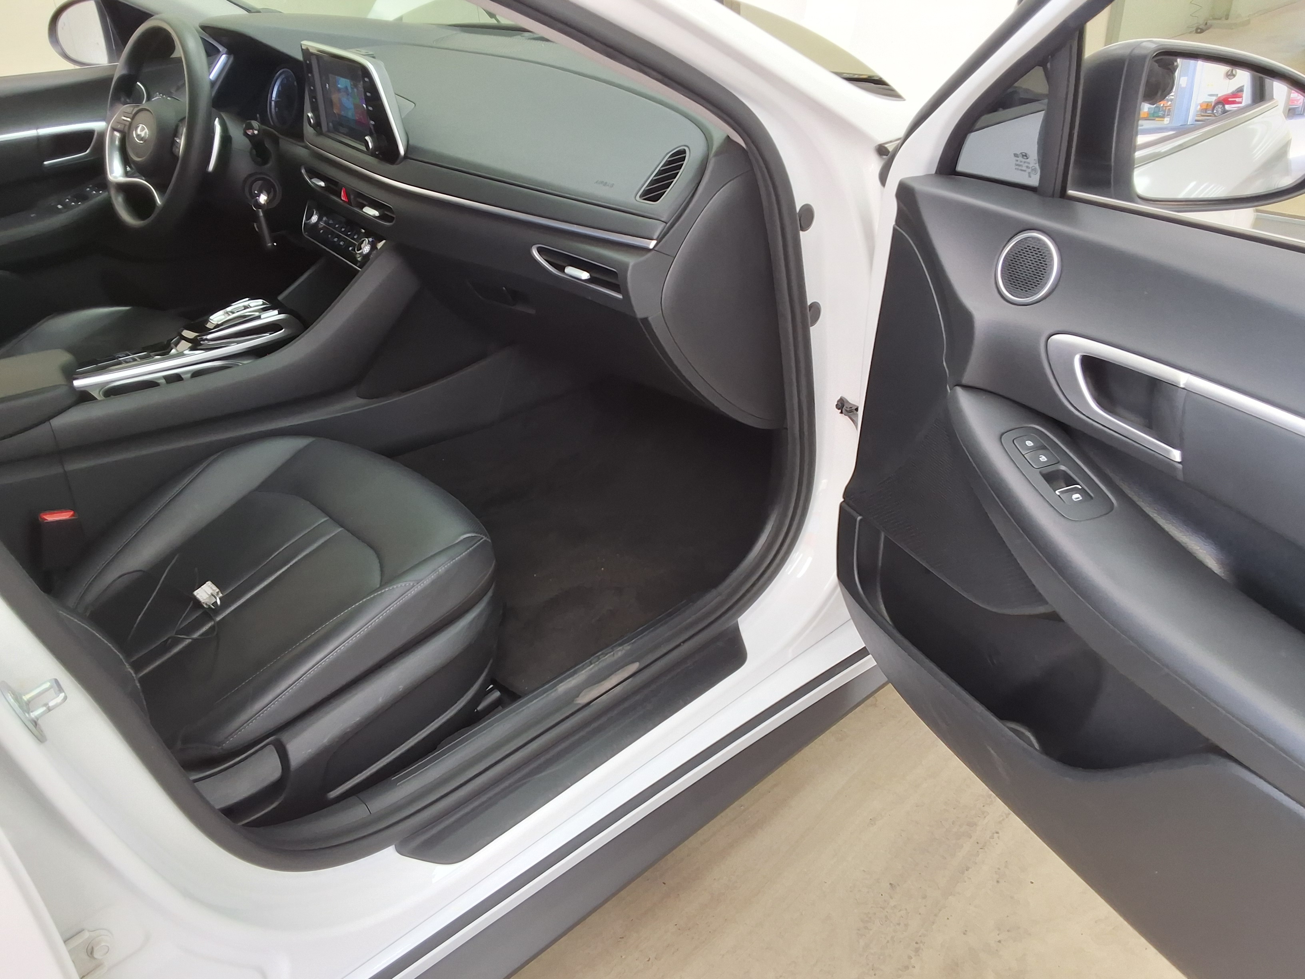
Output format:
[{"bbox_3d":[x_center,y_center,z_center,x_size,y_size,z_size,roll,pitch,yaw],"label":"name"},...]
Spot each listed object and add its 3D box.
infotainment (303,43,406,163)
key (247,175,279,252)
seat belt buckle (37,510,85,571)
[{"bbox_3d":[-0.459,-0.598,1.626,0.035,0.140,0.282,-23,38,-33],"label":"infotainment"},{"bbox_3d":[-0.703,-0.499,1.905,0.050,0.128,0.040,-24,37,-37],"label":"key"},{"bbox_3d":[-0.824,0.072,1.470,0.049,0.085,0.028,-7,27,-32],"label":"seat belt buckle"}]

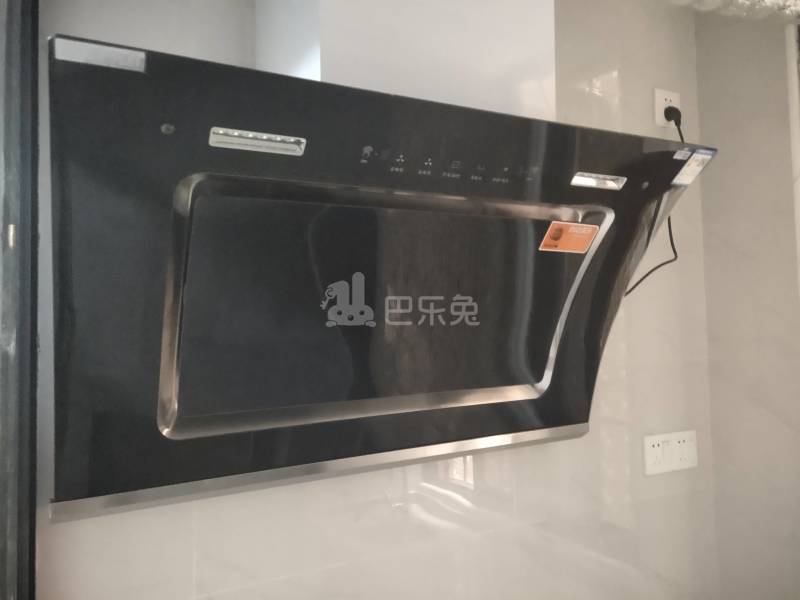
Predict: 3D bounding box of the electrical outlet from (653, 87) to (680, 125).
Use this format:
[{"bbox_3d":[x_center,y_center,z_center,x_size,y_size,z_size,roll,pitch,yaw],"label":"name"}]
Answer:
[{"bbox_3d":[0.630,-0.449,1.630,0.086,0.086,0.010,0,-3,-30],"label":"electrical outlet"}]

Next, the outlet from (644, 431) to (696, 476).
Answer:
[{"bbox_3d":[0.619,0.345,1.578,0.172,0.086,0.010,0,-3,-30],"label":"outlet"}]

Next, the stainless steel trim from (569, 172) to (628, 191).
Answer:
[{"bbox_3d":[0.286,-0.170,0.994,0.104,0.021,0.012,-1,35,-32],"label":"stainless steel trim"}]

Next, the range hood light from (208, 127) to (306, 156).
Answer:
[{"bbox_3d":[-0.146,-0.164,0.720,0.104,0.021,0.012,-1,35,-32],"label":"range hood light"}]

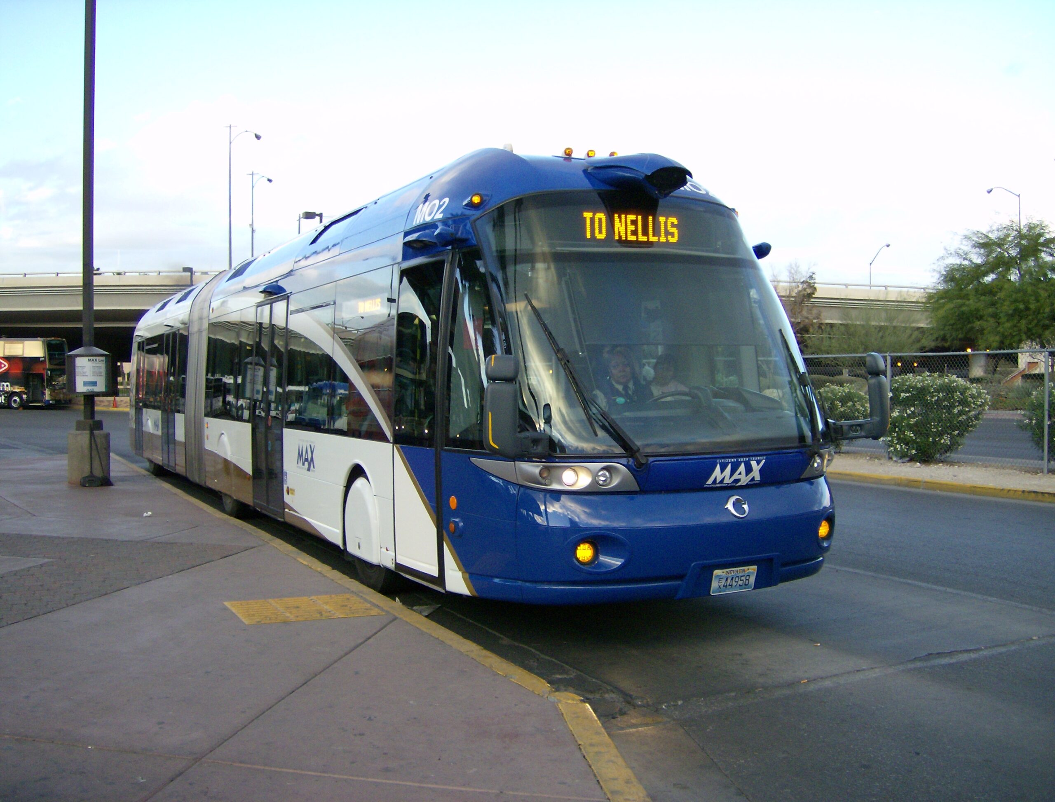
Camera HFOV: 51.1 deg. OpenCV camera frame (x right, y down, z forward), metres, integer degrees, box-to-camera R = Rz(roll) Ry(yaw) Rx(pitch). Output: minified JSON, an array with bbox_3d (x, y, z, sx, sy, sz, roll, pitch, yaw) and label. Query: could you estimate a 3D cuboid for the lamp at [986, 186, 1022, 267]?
[{"bbox_3d":[24.100,-5.000,55.800,0.500,11.500,2.000,-1,1,-30],"label":"lamp"}]

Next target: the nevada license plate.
[{"bbox_3d":[1.180,1.027,6.302,0.305,0.152,0.012,-1,15,-28],"label":"nevada license plate"}]

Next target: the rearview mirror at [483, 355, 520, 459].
[{"bbox_3d":[-0.143,0.029,5.921,0.205,0.560,0.140,-1,1,-2],"label":"rearview mirror"}]

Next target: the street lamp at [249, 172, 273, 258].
[{"bbox_3d":[-14.100,-5.600,58.800,0.500,12.800,1.700,0,1,23],"label":"street lamp"}]

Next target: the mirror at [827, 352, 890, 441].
[{"bbox_3d":[2.136,-0.024,7.069,0.410,0.555,0.190,-2,1,-34],"label":"mirror"}]

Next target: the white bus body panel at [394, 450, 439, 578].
[{"bbox_3d":[-0.719,0.711,7.293,0.050,0.800,0.780,-1,1,-26],"label":"white bus body panel"}]

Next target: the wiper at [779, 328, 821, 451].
[{"bbox_3d":[1.717,-0.088,6.914,0.110,1.030,0.120,-28,-48,25],"label":"wiper"}]

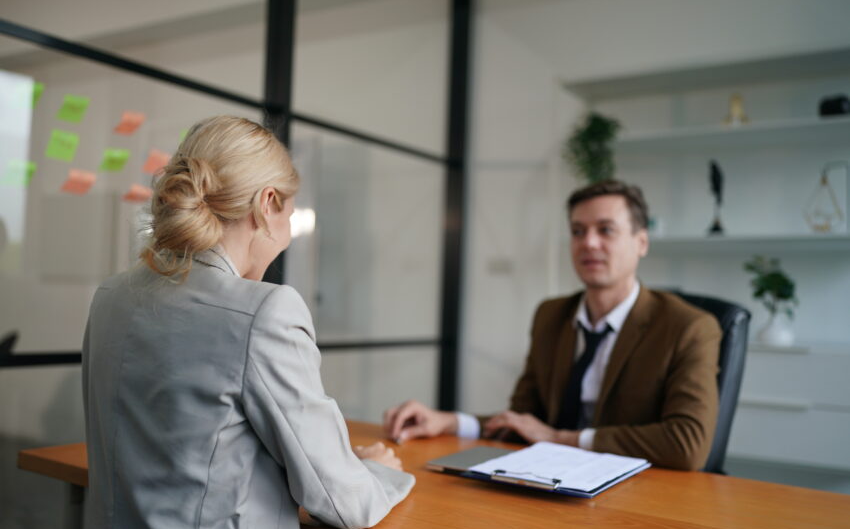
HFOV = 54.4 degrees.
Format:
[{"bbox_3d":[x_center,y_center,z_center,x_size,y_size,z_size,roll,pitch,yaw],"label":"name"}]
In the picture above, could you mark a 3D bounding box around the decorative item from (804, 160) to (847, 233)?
[{"bbox_3d":[1.581,-0.268,3.263,0.145,0.275,0.100,0,-3,33],"label":"decorative item"}]

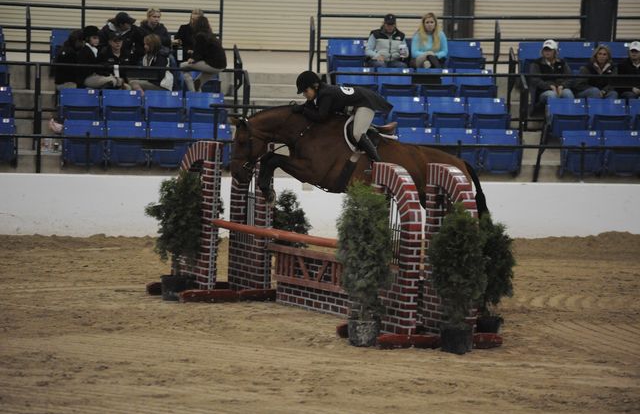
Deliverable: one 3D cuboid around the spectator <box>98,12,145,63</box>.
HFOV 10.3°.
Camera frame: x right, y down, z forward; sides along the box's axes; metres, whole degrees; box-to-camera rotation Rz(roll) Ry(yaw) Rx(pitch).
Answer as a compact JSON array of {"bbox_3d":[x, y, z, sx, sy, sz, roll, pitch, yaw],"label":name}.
[{"bbox_3d":[-2.689,-2.125,48.263,0.580,1.080,0.720,0,4,-14],"label":"spectator"}]

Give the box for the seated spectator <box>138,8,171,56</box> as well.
[{"bbox_3d":[-2.147,-2.006,46.660,0.500,1.200,0.720,1,4,-12],"label":"seated spectator"}]

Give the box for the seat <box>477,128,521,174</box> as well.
[{"bbox_3d":[2.363,-0.698,46.641,0.520,0.670,0.420,1,4,-7],"label":"seat"}]

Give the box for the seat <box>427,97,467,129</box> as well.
[{"bbox_3d":[1.578,-1.037,44.150,0.500,0.660,0.450,1,4,-9],"label":"seat"}]

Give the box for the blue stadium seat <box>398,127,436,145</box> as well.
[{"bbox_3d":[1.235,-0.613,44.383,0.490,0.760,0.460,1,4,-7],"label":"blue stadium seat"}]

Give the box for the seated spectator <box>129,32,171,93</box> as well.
[{"bbox_3d":[-2.195,-1.635,45.747,0.720,1.170,0.500,-2,5,-41],"label":"seated spectator"}]

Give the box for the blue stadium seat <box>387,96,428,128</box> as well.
[{"bbox_3d":[1.086,-1.042,44.100,0.500,0.660,0.450,1,4,-9],"label":"blue stadium seat"}]

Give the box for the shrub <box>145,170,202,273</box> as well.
[{"bbox_3d":[-1.403,0.187,36.000,0.680,1.120,0.660,1,4,-7],"label":"shrub"}]

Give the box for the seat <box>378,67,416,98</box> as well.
[{"bbox_3d":[0.991,-1.480,46.263,0.510,0.610,0.420,1,4,-6],"label":"seat"}]

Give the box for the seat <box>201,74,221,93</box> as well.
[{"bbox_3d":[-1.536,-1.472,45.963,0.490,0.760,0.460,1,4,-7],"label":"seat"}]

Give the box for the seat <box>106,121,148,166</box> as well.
[{"bbox_3d":[-2.492,-0.792,46.000,0.520,0.670,0.420,1,4,-7],"label":"seat"}]

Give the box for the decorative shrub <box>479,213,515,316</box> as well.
[{"bbox_3d":[1.554,0.579,32.066,0.460,1.040,0.460,1,4,0],"label":"decorative shrub"}]

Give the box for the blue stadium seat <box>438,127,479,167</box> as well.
[{"bbox_3d":[1.739,-0.669,44.480,0.510,0.610,0.420,1,4,-6],"label":"blue stadium seat"}]

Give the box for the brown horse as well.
[{"bbox_3d":[0.355,-0.434,32.800,2.450,1.030,0.580,0,5,-24],"label":"brown horse"}]

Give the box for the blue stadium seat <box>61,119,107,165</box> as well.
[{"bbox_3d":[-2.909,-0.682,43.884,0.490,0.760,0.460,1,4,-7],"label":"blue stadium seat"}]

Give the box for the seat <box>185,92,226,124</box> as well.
[{"bbox_3d":[-1.454,-1.146,44.942,0.510,0.610,0.420,1,4,-6],"label":"seat"}]

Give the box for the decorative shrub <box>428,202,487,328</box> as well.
[{"bbox_3d":[1.153,0.491,29.800,0.480,1.040,0.480,1,4,0],"label":"decorative shrub"}]

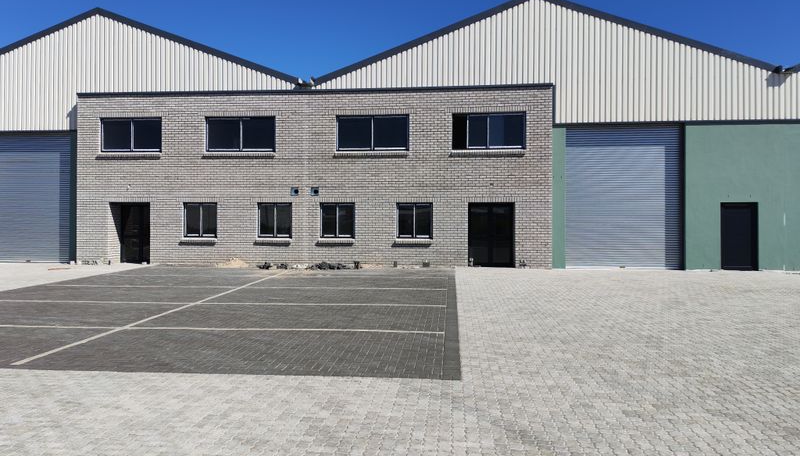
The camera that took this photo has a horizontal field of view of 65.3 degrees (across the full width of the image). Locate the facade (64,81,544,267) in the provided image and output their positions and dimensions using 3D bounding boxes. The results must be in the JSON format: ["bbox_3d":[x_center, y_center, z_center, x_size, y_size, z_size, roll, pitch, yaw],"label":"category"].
[{"bbox_3d":[-3.147,-1.676,20.934,16.160,5.920,0.300,0,1,6],"label":"facade"}]

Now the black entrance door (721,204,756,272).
[{"bbox_3d":[10.554,0.252,19.456,1.109,2.122,0.100,0,1,6],"label":"black entrance door"}]

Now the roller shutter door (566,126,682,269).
[{"bbox_3d":[7.158,-0.957,19.985,3.607,4.521,0.150,0,1,6],"label":"roller shutter door"}]

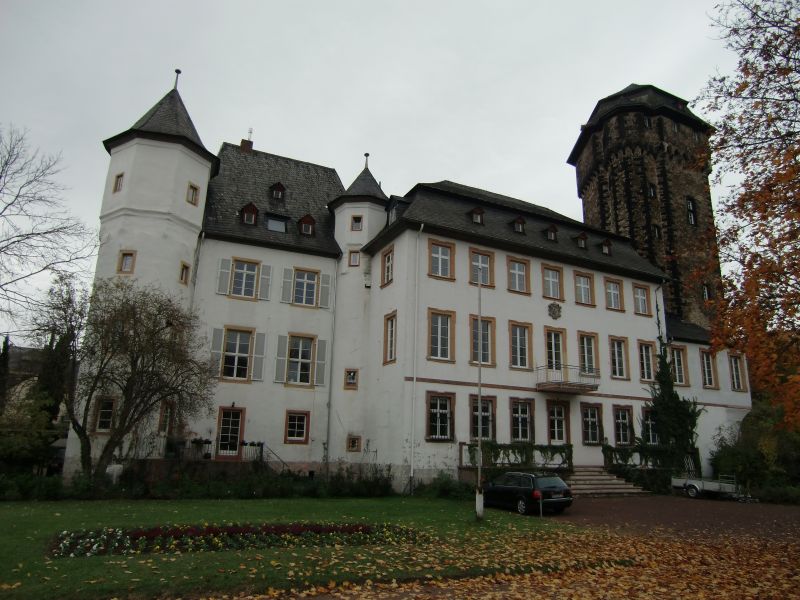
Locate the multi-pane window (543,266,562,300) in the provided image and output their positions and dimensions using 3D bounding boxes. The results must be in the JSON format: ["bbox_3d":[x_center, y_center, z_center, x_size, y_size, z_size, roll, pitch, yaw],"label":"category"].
[{"bbox_3d":[8.964,-0.968,32.596,1.401,1.840,0.180,9,-16,-27],"label":"multi-pane window"}]

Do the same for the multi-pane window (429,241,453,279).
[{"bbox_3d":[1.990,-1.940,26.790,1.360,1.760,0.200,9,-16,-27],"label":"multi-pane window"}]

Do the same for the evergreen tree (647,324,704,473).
[{"bbox_3d":[16.235,5.756,32.672,2.900,8.300,2.500,9,-15,-25],"label":"evergreen tree"}]

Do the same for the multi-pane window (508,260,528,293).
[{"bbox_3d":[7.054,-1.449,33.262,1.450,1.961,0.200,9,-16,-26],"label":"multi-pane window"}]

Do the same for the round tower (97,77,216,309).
[{"bbox_3d":[-14.058,-1.840,31.176,6.200,23.124,6.200,5,-15,-14],"label":"round tower"}]

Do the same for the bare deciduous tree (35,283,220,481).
[{"bbox_3d":[-11.990,3.545,24.378,7.000,9.025,6.600,8,-16,-25],"label":"bare deciduous tree"}]

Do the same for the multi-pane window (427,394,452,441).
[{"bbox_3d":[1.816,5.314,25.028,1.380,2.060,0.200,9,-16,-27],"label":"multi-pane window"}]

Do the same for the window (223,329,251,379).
[{"bbox_3d":[-8.319,2.763,28.356,1.258,2.587,0.200,8,-15,-25],"label":"window"}]

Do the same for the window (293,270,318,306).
[{"bbox_3d":[-5.211,-0.645,30.681,1.345,1.964,0.200,8,-15,-25],"label":"window"}]

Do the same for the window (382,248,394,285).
[{"bbox_3d":[-0.579,-1.661,27.627,0.200,1.820,1.150,9,-16,-27],"label":"window"}]

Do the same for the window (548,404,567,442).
[{"bbox_3d":[8.704,6.768,30.650,1.157,2.075,0.180,9,-16,-27],"label":"window"}]

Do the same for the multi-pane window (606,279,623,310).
[{"bbox_3d":[13.452,-0.345,34.946,1.380,1.858,0.180,9,-16,-27],"label":"multi-pane window"}]

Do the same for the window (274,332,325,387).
[{"bbox_3d":[-5.307,3.269,29.708,2.573,2.632,0.200,8,-15,-25],"label":"window"}]

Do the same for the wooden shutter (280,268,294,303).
[{"bbox_3d":[-6.985,-0.893,34.517,0.674,2.262,0.080,8,-16,-23],"label":"wooden shutter"}]

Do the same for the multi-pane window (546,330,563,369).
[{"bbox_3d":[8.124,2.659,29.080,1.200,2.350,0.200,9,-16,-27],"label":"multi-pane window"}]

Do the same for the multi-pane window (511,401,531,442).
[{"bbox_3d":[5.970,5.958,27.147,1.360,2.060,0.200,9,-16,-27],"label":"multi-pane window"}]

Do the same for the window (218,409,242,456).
[{"bbox_3d":[-8.892,6.955,29.133,1.001,2.381,0.180,9,-16,-27],"label":"window"}]

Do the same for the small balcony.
[{"bbox_3d":[8.877,4.301,29.730,2.750,1.220,1.500,9,-15,-25],"label":"small balcony"}]

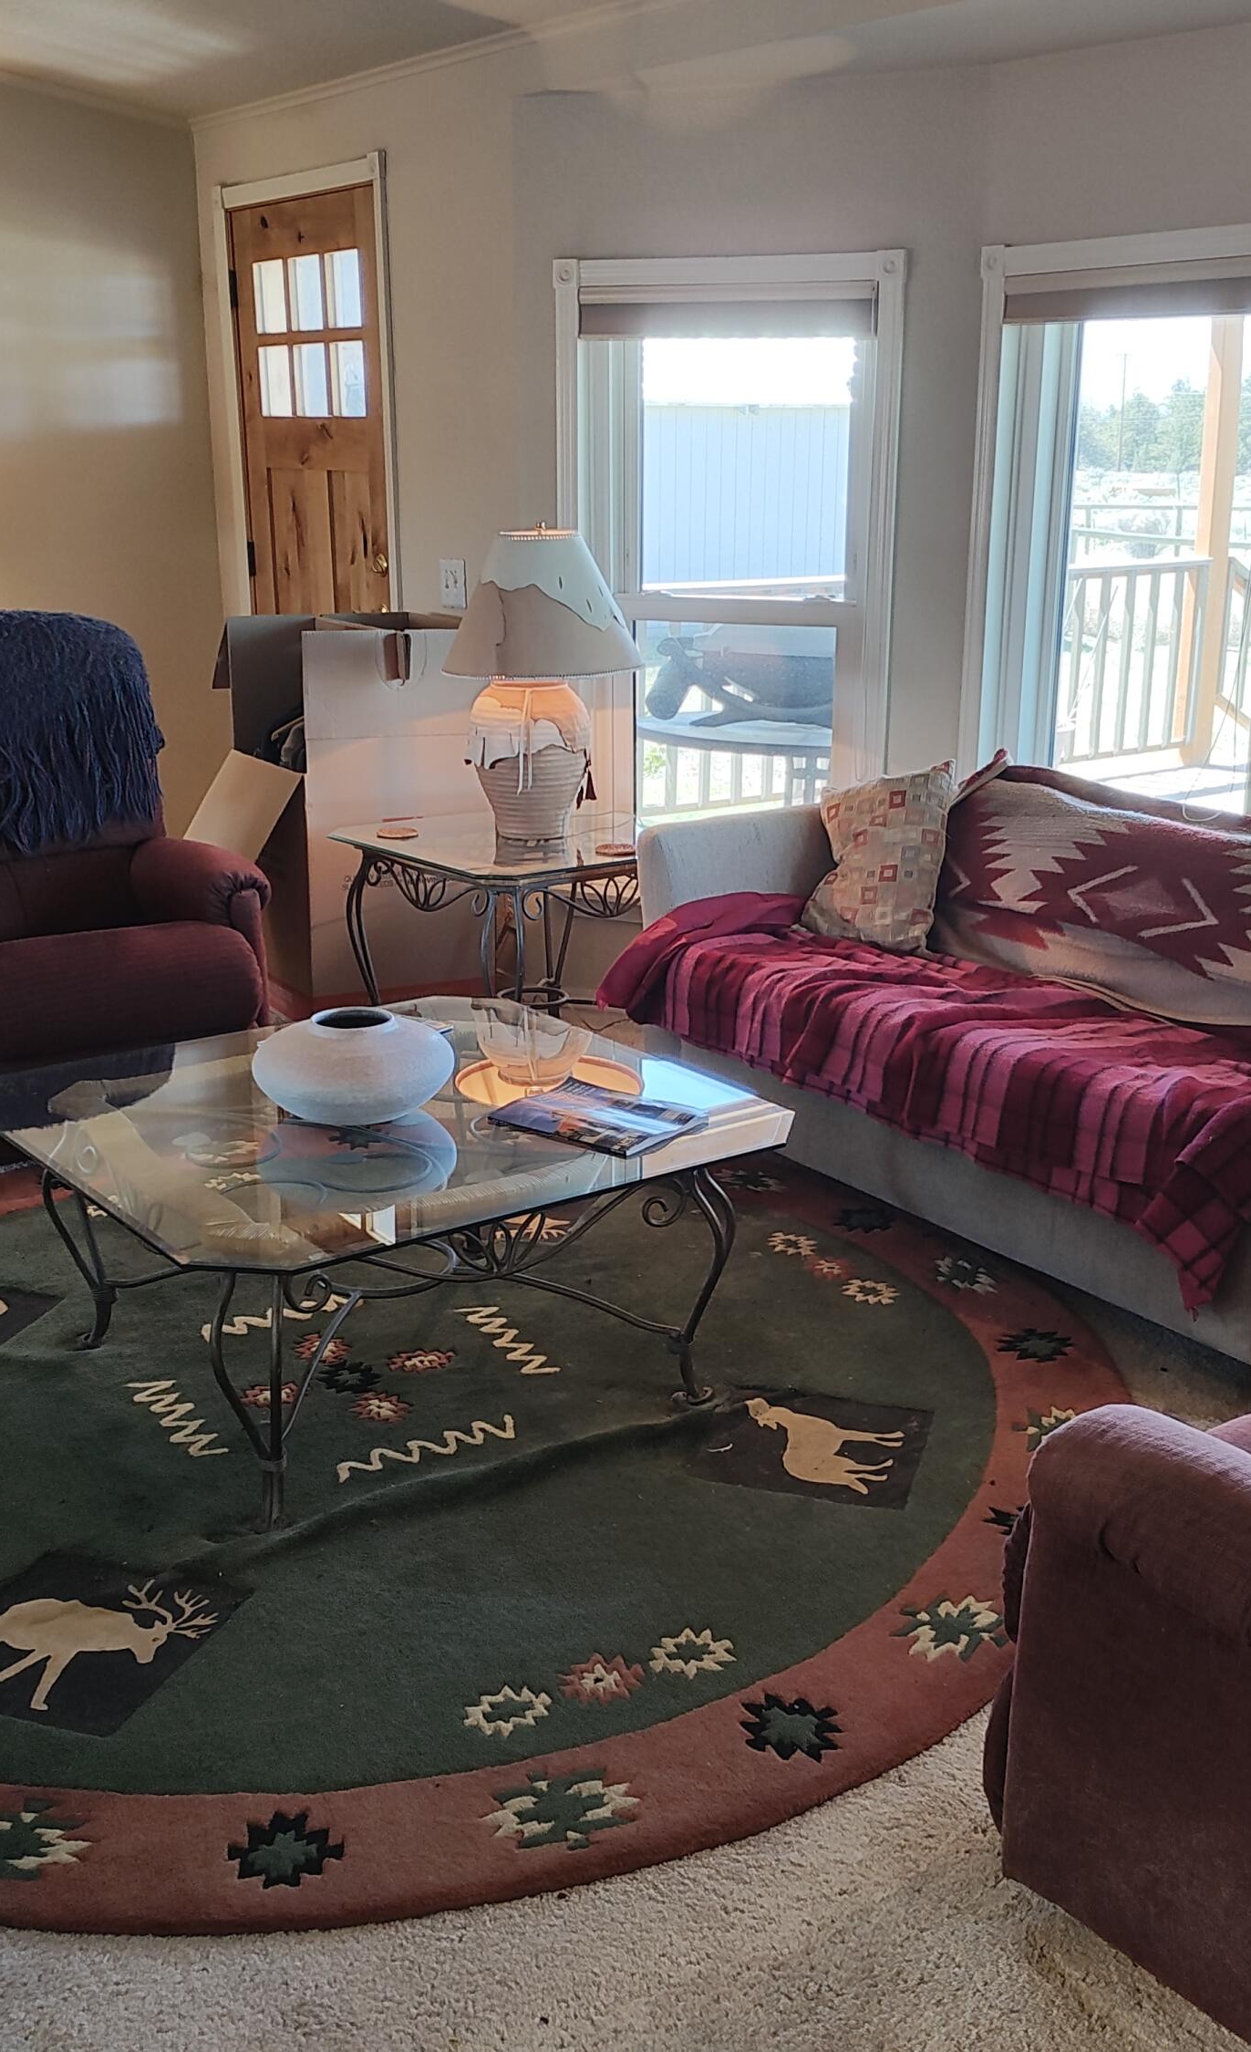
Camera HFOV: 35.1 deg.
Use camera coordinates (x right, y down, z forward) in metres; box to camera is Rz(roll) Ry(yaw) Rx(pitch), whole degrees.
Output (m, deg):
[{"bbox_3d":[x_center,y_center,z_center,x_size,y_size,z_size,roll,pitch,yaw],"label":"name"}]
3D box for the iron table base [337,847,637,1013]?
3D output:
[{"bbox_3d":[-0.223,-0.163,4.569,0.600,0.525,0.600,-12,21,-34],"label":"iron table base"}]

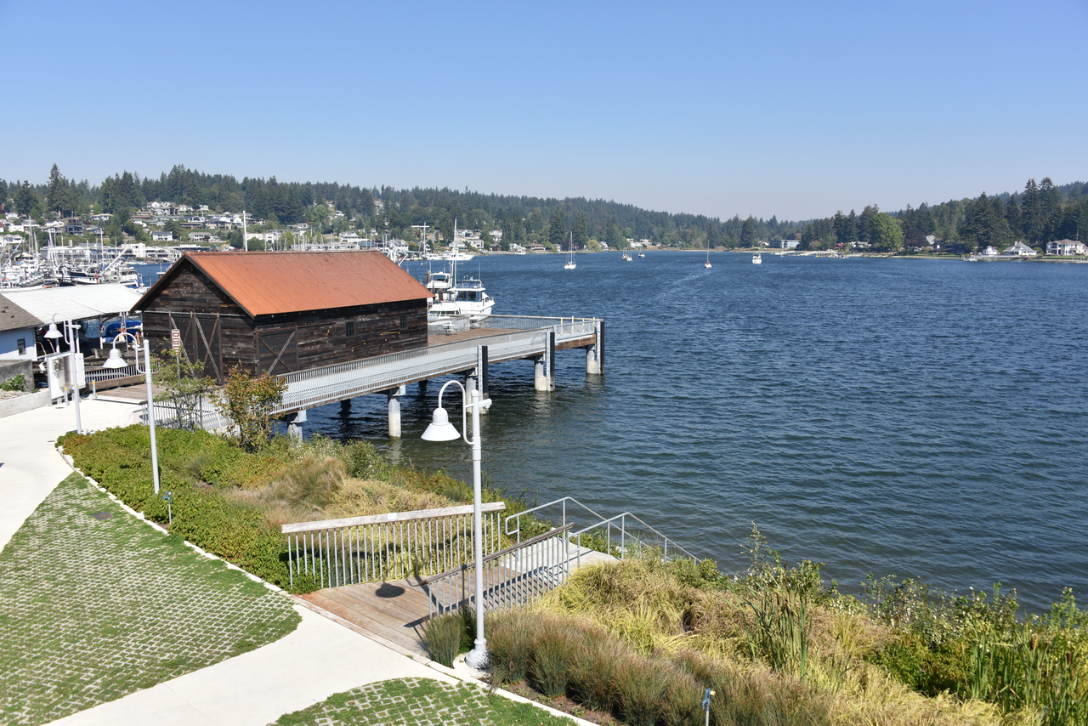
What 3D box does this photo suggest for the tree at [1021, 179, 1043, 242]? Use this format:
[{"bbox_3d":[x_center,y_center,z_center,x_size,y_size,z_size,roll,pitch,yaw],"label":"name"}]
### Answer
[{"bbox_3d":[247.499,-76.057,427.742,10.365,32.803,10.365,4,9,29],"label":"tree"}]

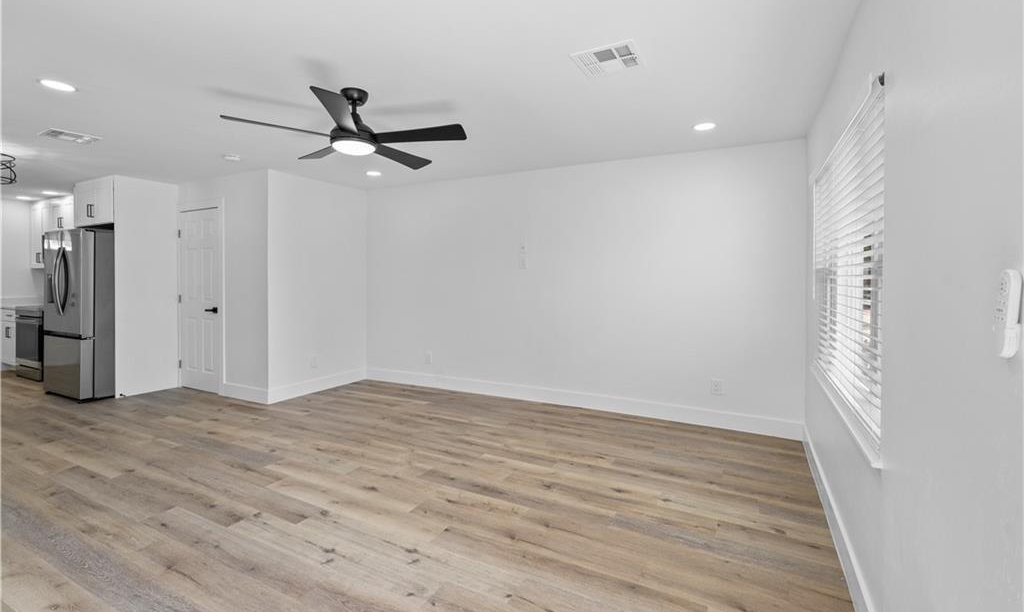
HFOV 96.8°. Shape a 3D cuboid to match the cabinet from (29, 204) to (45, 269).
[{"bbox_3d":[-6.658,-1.012,6.611,0.550,0.950,0.340,1,2,28],"label":"cabinet"}]

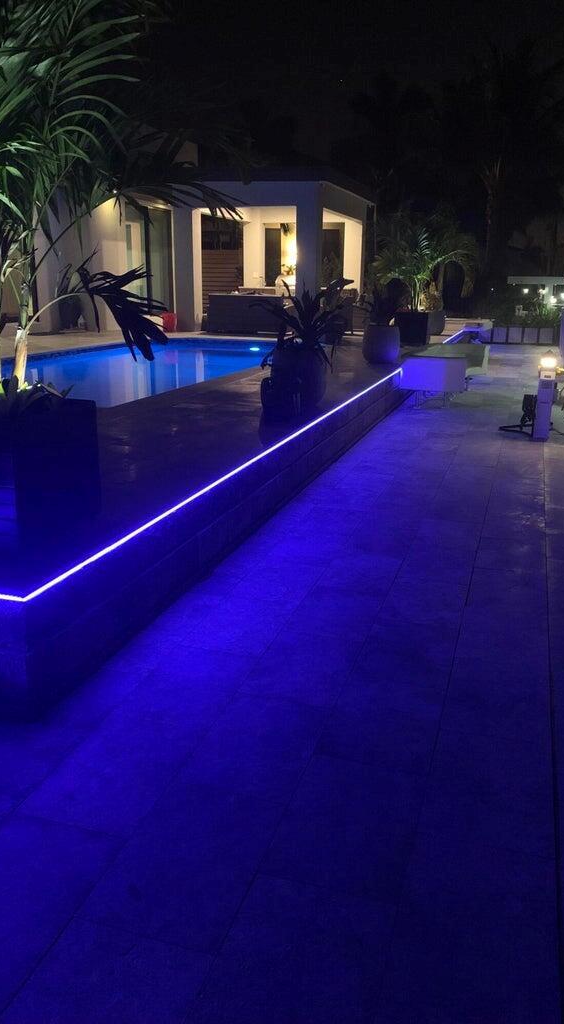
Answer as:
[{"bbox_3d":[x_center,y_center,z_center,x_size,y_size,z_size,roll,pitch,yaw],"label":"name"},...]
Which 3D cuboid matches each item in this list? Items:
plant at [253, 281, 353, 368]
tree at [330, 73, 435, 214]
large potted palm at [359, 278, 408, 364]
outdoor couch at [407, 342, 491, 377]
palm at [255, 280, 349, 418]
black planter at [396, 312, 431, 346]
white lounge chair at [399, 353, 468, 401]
[{"bbox_3d":[0.176,-1.708,6.928,0.790,0.770,0.770,0,16,0],"label":"plant"},{"bbox_3d":[3.697,-11.449,28.947,4.000,8.830,4.000,5,17,17],"label":"tree"},{"bbox_3d":[1.520,-2.843,11.418,0.730,1.200,0.730,5,17,17],"label":"large potted palm"},{"bbox_3d":[2.590,-2.241,11.932,1.100,0.750,1.350,5,17,17],"label":"outdoor couch"},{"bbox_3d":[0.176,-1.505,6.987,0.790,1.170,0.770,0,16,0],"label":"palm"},{"bbox_3d":[2.603,-3.645,15.232,0.600,0.640,0.600,5,17,17],"label":"black planter"},{"bbox_3d":[2.216,-1.884,10.848,0.880,0.680,1.200,5,17,17],"label":"white lounge chair"}]

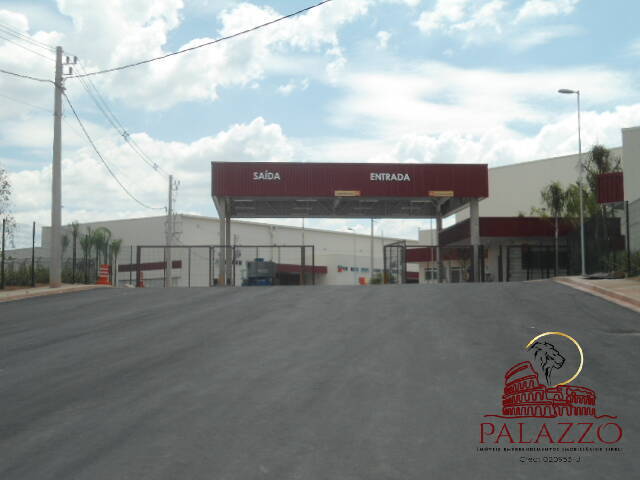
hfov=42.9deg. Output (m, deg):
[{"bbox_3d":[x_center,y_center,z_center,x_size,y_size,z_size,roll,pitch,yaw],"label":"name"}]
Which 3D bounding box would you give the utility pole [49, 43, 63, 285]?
[{"bbox_3d":[-10.132,-2.861,31.401,0.430,9.350,0.430,0,-4,-4],"label":"utility pole"}]

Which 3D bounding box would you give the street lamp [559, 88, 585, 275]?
[{"bbox_3d":[10.177,-2.327,32.831,0.900,7.600,0.300,0,-4,-2],"label":"street lamp"}]

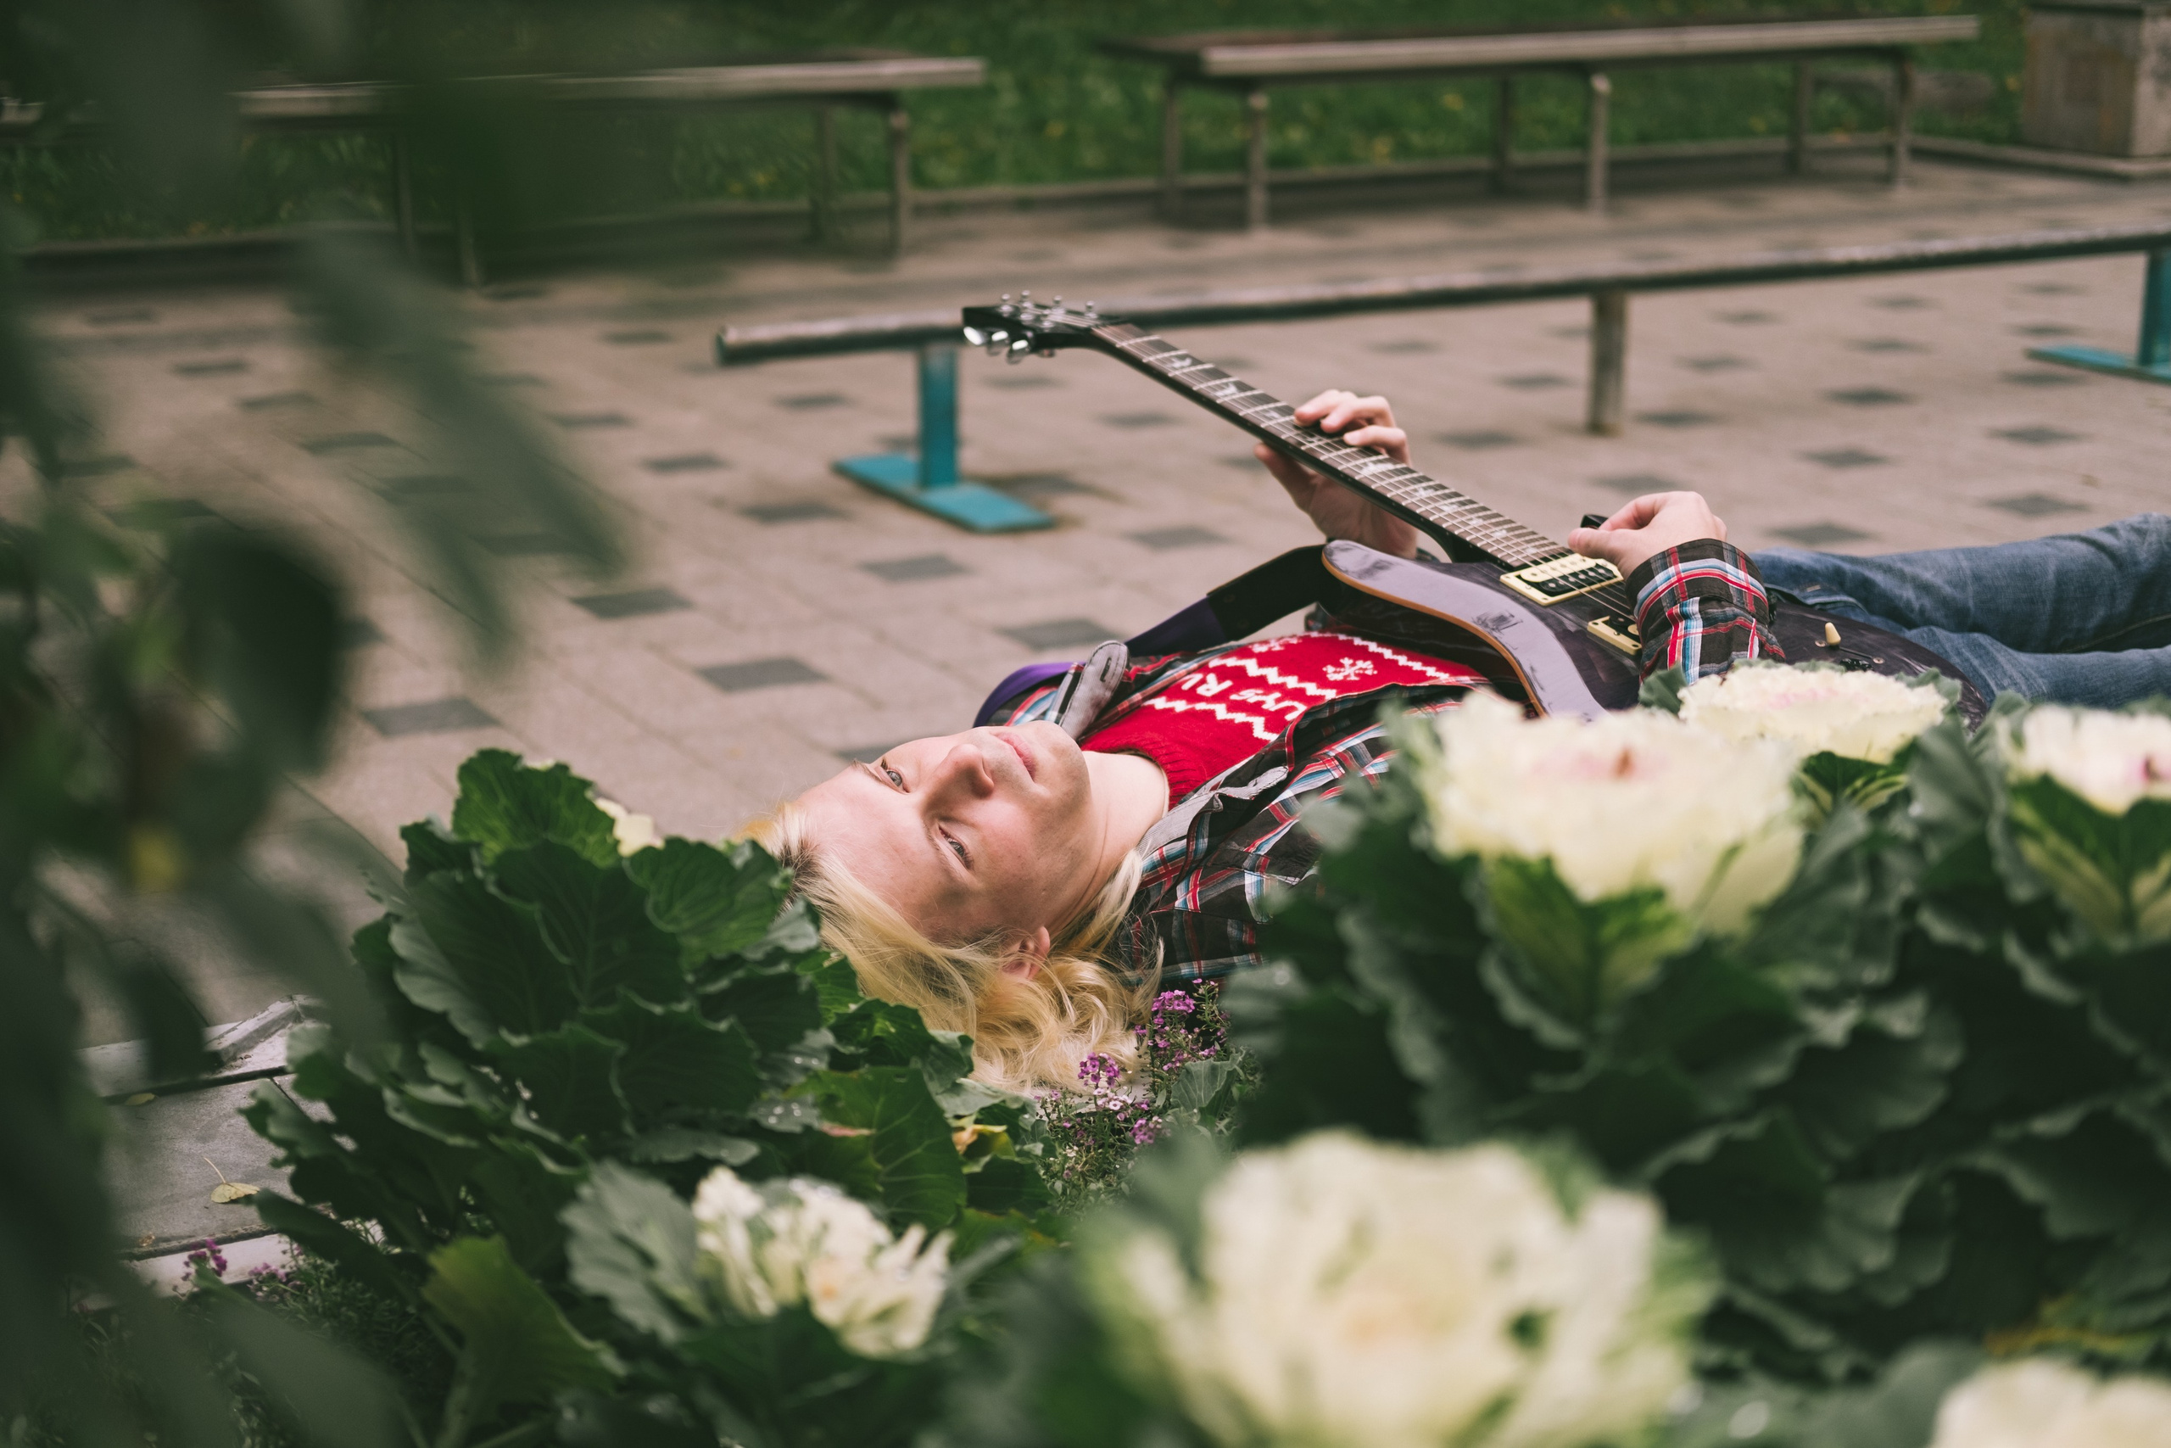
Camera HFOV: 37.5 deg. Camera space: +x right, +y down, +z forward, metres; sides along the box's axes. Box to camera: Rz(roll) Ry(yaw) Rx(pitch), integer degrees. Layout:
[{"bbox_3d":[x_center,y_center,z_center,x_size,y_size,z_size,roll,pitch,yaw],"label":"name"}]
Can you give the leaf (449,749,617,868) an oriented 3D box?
[{"bbox_3d":[-0.316,0.052,1.830,0.100,0.080,0.050,-2,16,-10],"label":"leaf"}]

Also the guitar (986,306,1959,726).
[{"bbox_3d":[0.221,-0.168,2.392,0.330,0.075,0.970,-17,36,-36],"label":"guitar"}]

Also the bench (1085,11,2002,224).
[{"bbox_3d":[1.218,-1.558,8.201,2.421,0.446,0.510,-8,18,-28],"label":"bench"}]

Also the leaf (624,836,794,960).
[{"bbox_3d":[-0.215,0.102,1.830,0.100,0.085,0.050,-2,16,-7],"label":"leaf"}]

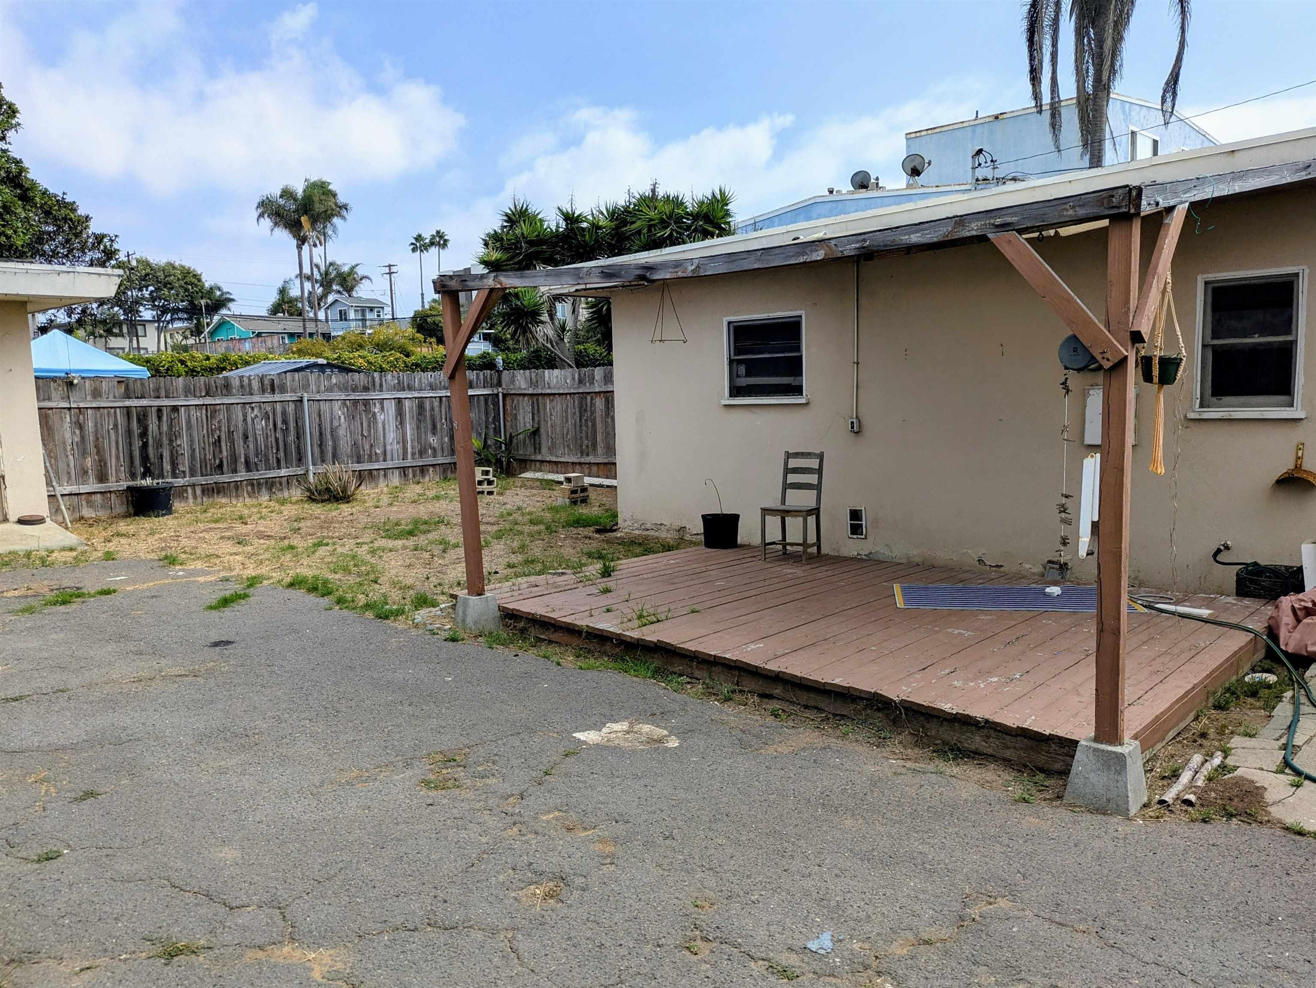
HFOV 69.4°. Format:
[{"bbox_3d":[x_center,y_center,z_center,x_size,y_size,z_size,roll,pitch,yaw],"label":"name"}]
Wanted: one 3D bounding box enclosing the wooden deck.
[{"bbox_3d":[1.248,0.845,6.663,4.820,0.190,3.290,4,8,43],"label":"wooden deck"}]

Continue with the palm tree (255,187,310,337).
[{"bbox_3d":[-27.214,-16.719,70.635,4.800,12.220,4.800,-4,6,-20],"label":"palm tree"}]

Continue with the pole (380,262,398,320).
[{"bbox_3d":[-31.487,-22.319,112.523,2.300,9.940,0.500,-3,6,-15],"label":"pole"}]

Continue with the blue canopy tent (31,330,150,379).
[{"bbox_3d":[-14.077,-2.204,22.474,3.050,3.330,3.050,4,8,43],"label":"blue canopy tent"}]

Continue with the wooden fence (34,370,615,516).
[{"bbox_3d":[-4.253,-0.859,13.375,7.160,1.880,2.900,-6,8,-39],"label":"wooden fence"}]

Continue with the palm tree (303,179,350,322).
[{"bbox_3d":[-27.726,-19.531,80.736,4.600,14.160,4.600,-3,6,-18],"label":"palm tree"}]

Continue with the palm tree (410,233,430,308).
[{"bbox_3d":[-34.355,-30.196,138.813,3.000,15.540,3.000,-3,6,-13],"label":"palm tree"}]

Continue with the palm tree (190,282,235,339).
[{"bbox_3d":[-41.171,-16.512,88.329,4.400,6.230,4.400,-4,6,-24],"label":"palm tree"}]

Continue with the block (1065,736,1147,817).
[{"bbox_3d":[1.856,1.142,3.921,0.250,0.247,0.250,4,8,43],"label":"block"}]

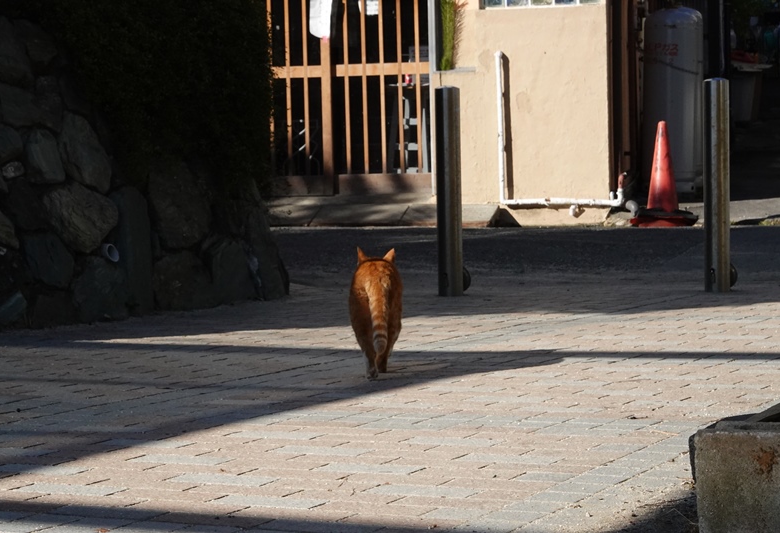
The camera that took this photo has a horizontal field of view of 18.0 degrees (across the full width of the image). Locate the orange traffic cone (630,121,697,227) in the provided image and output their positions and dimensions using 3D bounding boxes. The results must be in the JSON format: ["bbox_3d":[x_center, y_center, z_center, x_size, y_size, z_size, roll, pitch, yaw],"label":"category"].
[{"bbox_3d":[1.802,-0.613,16.250,0.400,0.700,0.400,-1,3,6],"label":"orange traffic cone"}]

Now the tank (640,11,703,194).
[{"bbox_3d":[1.950,-1.134,17.050,0.385,1.310,0.385,-1,3,0],"label":"tank"}]

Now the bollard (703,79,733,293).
[{"bbox_3d":[1.294,-0.319,9.740,0.102,0.845,0.102,0,4,26],"label":"bollard"}]

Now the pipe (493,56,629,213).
[{"bbox_3d":[1.130,-0.882,16.350,0.940,1.100,0.130,0,4,26],"label":"pipe"}]

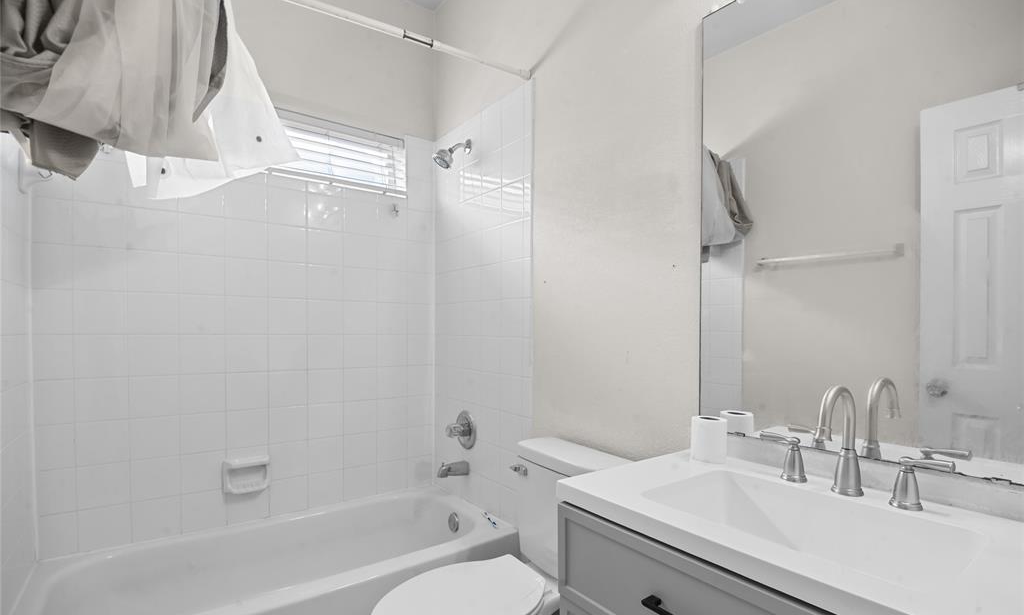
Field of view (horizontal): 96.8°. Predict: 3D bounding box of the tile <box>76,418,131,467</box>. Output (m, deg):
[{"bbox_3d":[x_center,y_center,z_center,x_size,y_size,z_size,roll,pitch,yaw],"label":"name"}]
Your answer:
[{"bbox_3d":[-1.457,0.482,1.625,0.152,0.152,0.010,1,-2,-35],"label":"tile"}]

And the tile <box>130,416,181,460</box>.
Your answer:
[{"bbox_3d":[-1.333,0.486,1.700,0.152,0.152,0.009,2,-3,-35],"label":"tile"}]

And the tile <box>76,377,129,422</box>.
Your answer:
[{"bbox_3d":[-1.461,0.329,1.626,0.152,0.152,0.010,1,-2,-35],"label":"tile"}]

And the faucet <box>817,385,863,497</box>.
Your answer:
[{"bbox_3d":[0.601,0.250,0.841,0.165,0.211,0.062,2,-3,-35],"label":"faucet"}]

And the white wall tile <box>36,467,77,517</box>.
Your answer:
[{"bbox_3d":[-1.553,0.629,1.553,0.100,0.152,0.010,1,-2,-35],"label":"white wall tile"}]

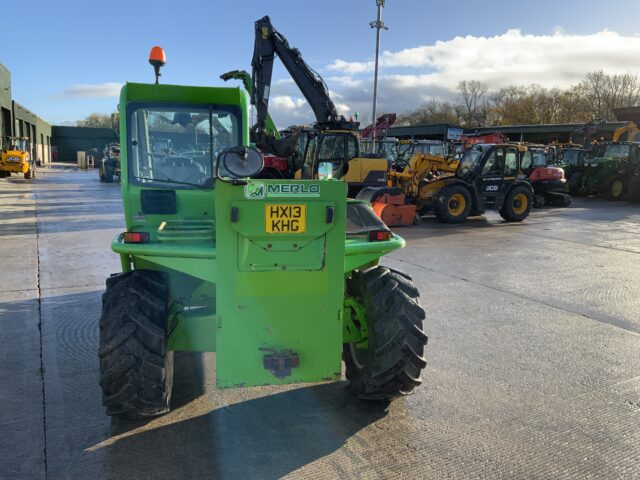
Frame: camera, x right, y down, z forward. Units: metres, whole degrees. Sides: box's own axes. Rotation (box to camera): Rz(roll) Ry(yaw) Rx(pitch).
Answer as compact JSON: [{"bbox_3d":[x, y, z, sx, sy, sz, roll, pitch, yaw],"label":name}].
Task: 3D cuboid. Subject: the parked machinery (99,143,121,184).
[{"bbox_3d":[-13.760,-5.457,37.412,2.200,2.650,4.300,0,9,-10],"label":"parked machinery"}]

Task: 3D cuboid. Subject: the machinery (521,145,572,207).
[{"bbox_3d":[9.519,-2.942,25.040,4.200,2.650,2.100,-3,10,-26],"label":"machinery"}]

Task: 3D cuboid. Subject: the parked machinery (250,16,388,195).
[{"bbox_3d":[0.010,-4.235,18.755,5.500,6.550,2.550,-4,10,-32],"label":"parked machinery"}]

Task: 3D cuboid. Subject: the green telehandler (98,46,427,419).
[{"bbox_3d":[-0.747,-0.362,5.657,2.256,2.750,4.700,0,9,-13],"label":"green telehandler"}]

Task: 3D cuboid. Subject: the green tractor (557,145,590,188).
[{"bbox_3d":[15.448,-4.105,32.689,4.600,3.000,2.400,-3,10,-30],"label":"green tractor"}]

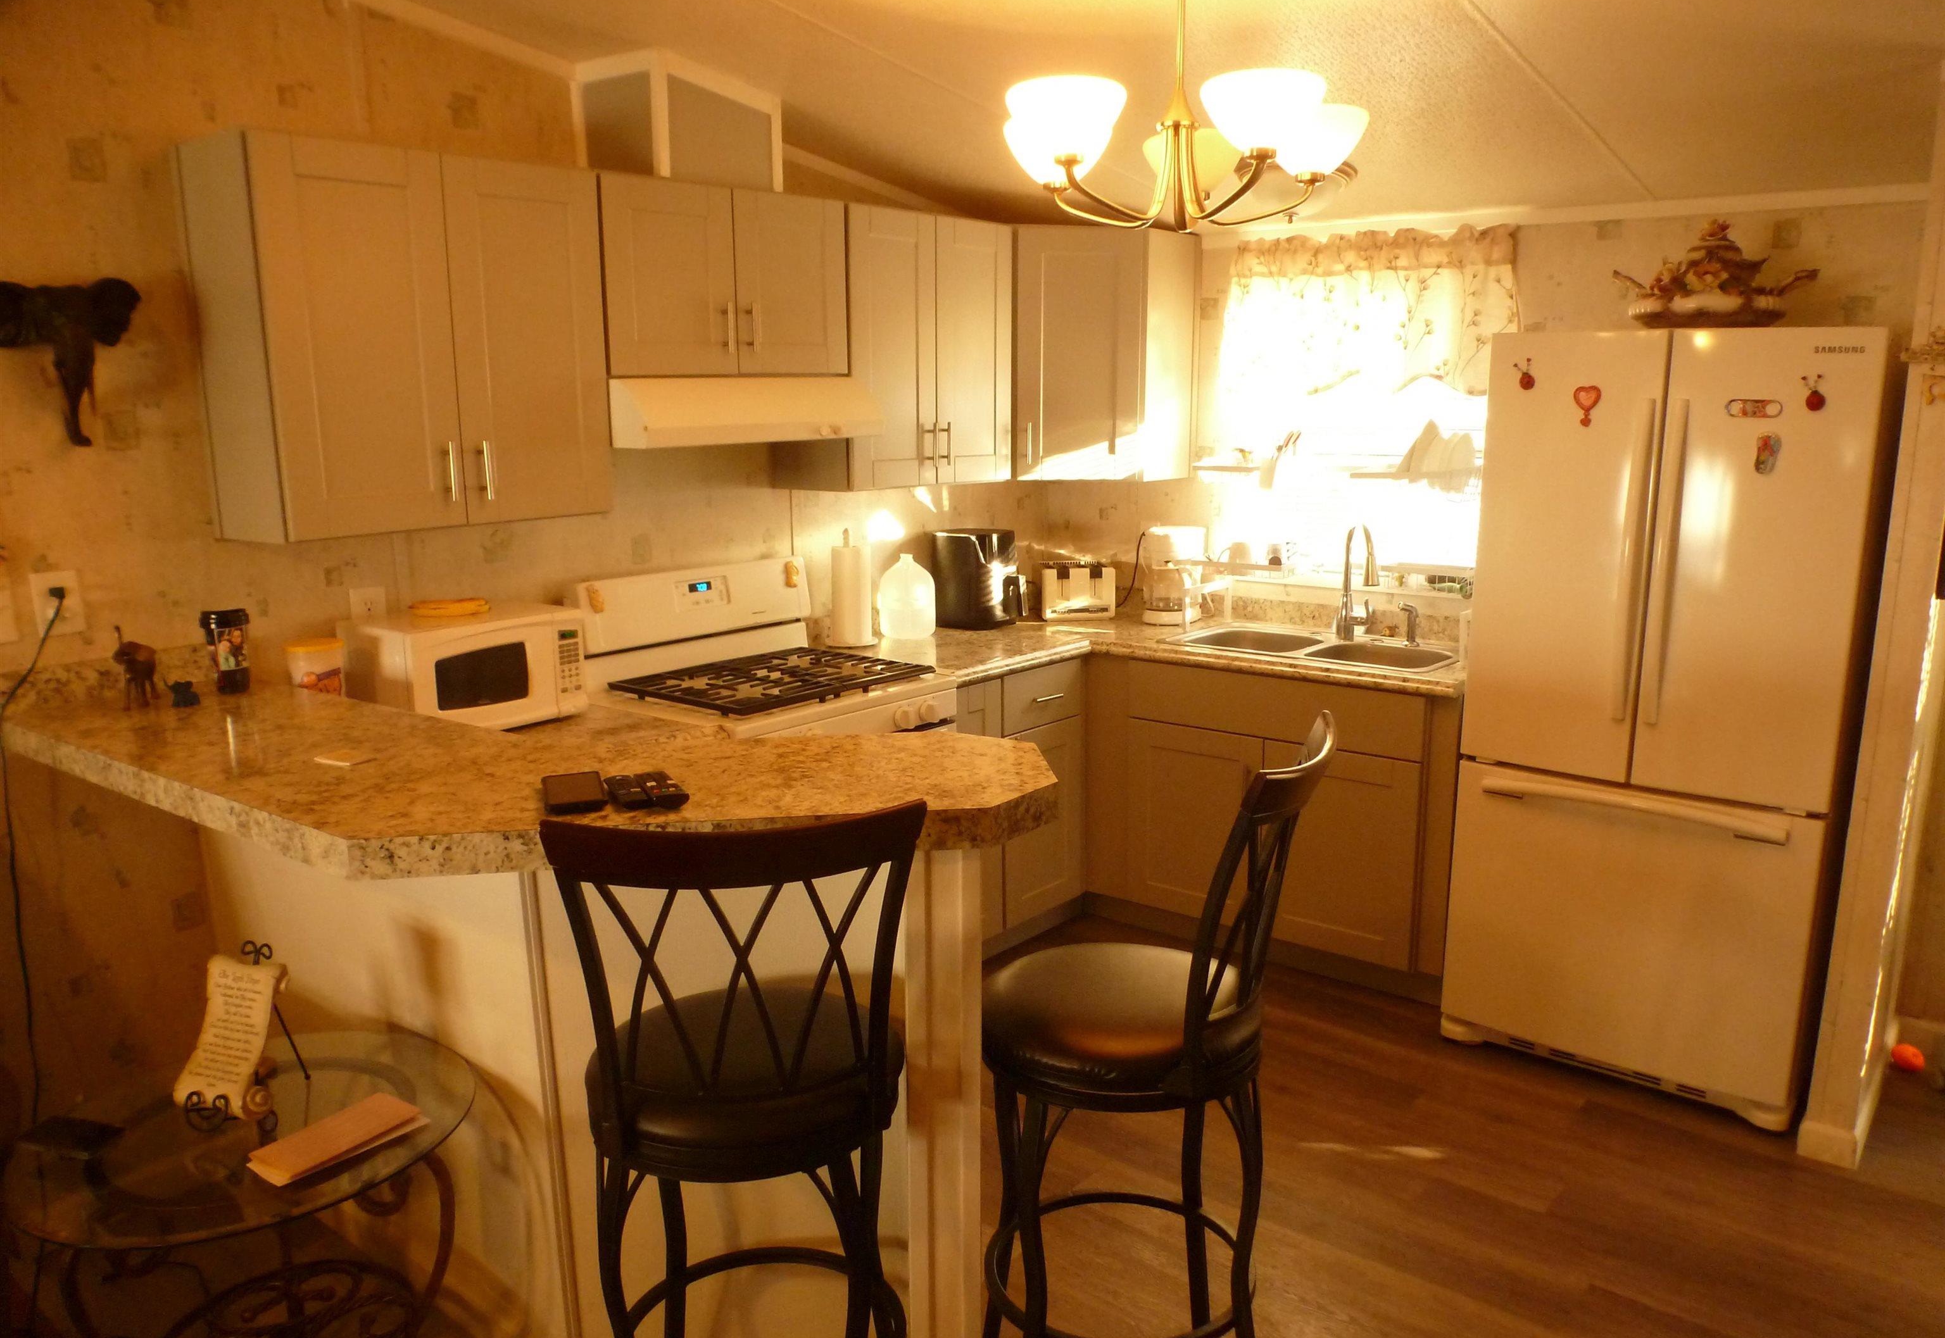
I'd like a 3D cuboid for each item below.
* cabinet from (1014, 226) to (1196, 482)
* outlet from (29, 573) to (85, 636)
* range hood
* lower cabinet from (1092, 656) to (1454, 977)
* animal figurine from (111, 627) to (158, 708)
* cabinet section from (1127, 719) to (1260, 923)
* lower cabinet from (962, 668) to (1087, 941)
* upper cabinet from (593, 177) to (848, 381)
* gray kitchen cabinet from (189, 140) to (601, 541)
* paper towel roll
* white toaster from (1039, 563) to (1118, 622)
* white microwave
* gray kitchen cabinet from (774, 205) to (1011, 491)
[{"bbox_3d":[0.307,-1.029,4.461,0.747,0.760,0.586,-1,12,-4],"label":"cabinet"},{"bbox_3d":[-1.700,-0.122,2.507,0.012,0.117,0.073,9,15,39],"label":"outlet"},{"bbox_3d":[-0.646,-0.655,3.398,0.440,0.157,0.760,9,15,39],"label":"range hood"},{"bbox_3d":[1.012,0.361,4.102,1.136,0.798,0.626,9,15,38],"label":"lower cabinet"},{"bbox_3d":[-1.624,-0.008,2.623,0.061,0.162,0.101,2,12,10],"label":"animal figurine"},{"bbox_3d":[0.807,0.405,4.122,0.441,0.569,0.577,8,14,38],"label":"cabinet section"},{"bbox_3d":[-0.085,0.347,4.193,0.636,0.798,0.626,10,16,40],"label":"lower cabinet"},{"bbox_3d":[-0.705,-0.971,3.432,0.335,0.442,0.765,10,16,40],"label":"upper cabinet"},{"bbox_3d":[-1.200,-0.695,2.906,0.335,0.760,0.749,10,16,40],"label":"gray kitchen cabinet"},{"bbox_3d":[-0.361,-0.243,4.007,0.145,0.330,0.145,0,12,0],"label":"paper towel roll"},{"bbox_3d":[0.341,-0.265,4.450,0.240,0.178,0.200,-1,12,-2],"label":"white toaster"},{"bbox_3d":[-1.127,0.001,3.019,0.300,0.243,0.430,11,16,43],"label":"white microwave"},{"bbox_3d":[-0.226,-0.921,3.951,0.319,0.743,0.692,9,15,39],"label":"gray kitchen cabinet"}]

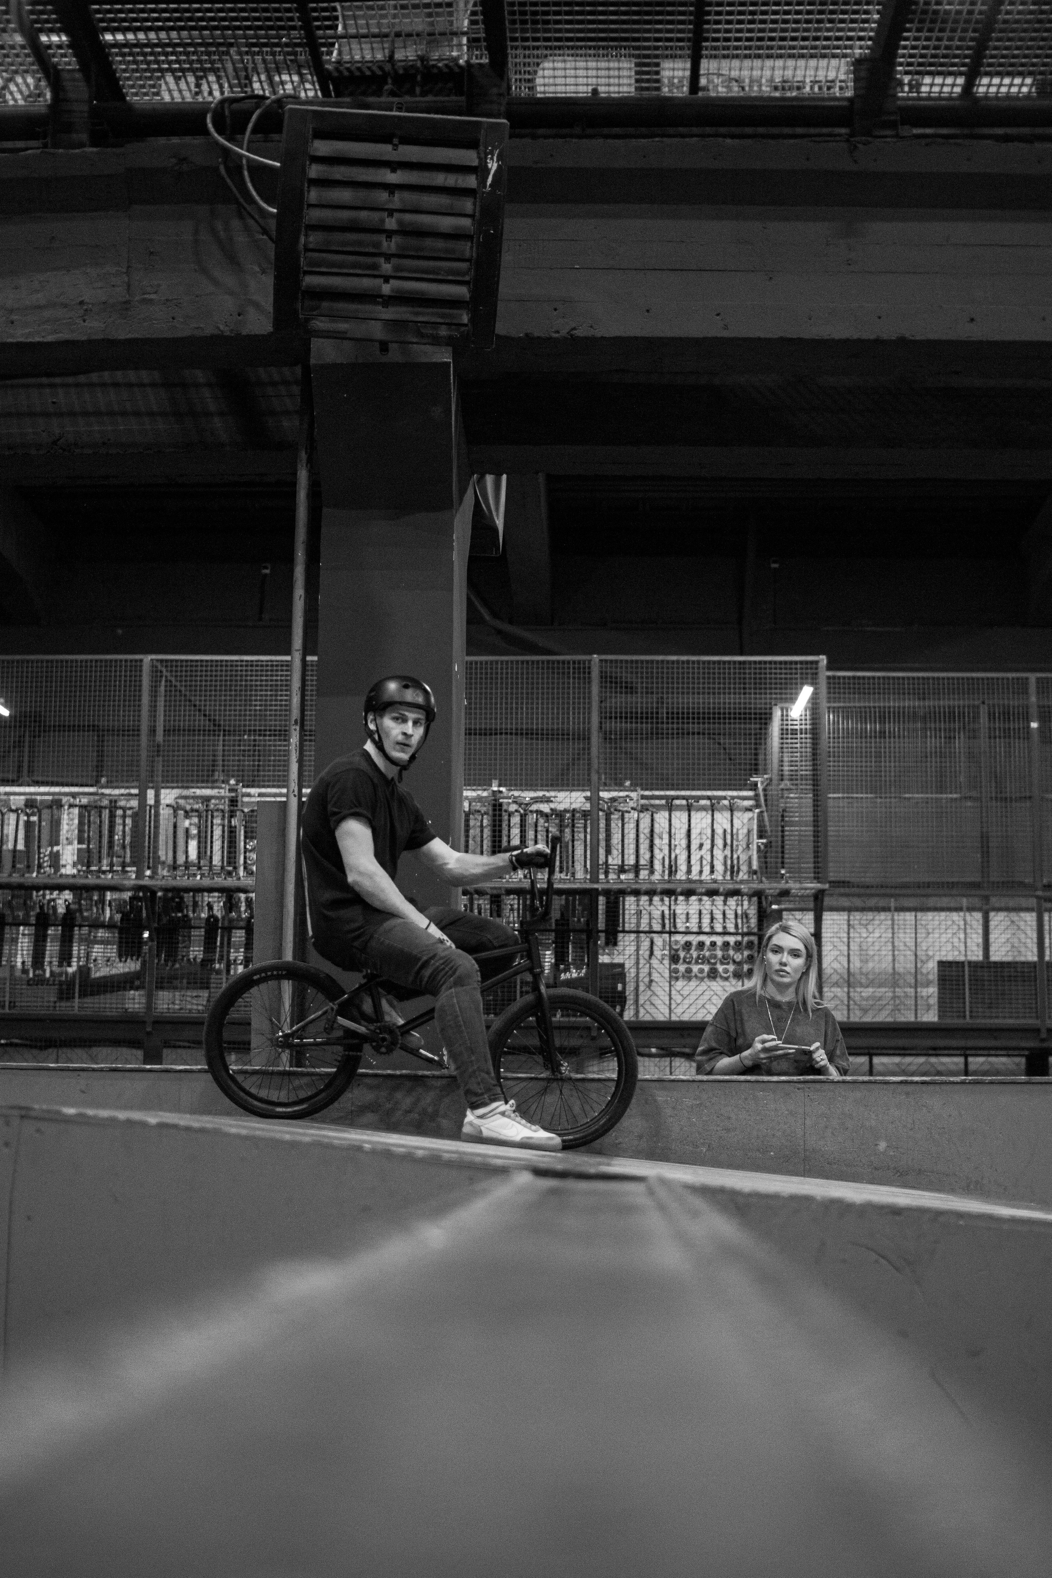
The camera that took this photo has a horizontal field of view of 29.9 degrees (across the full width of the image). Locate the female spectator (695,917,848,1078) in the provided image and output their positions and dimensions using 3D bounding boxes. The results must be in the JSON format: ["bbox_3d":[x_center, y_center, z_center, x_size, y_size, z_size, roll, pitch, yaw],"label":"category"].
[{"bbox_3d":[0.882,1.288,6.944,0.520,1.660,0.400,0,-7,3],"label":"female spectator"}]

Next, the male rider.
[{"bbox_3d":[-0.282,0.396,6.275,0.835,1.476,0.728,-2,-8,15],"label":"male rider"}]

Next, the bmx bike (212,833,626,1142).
[{"bbox_3d":[-0.311,0.612,6.349,1.408,0.992,0.700,6,-7,5],"label":"bmx bike"}]

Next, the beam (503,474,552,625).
[{"bbox_3d":[0.007,-1.496,12.000,0.300,0.650,2.000,0,-7,0],"label":"beam"}]

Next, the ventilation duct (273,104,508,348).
[{"bbox_3d":[-0.507,-2.143,7.572,0.838,0.854,0.350,4,10,-1],"label":"ventilation duct"}]

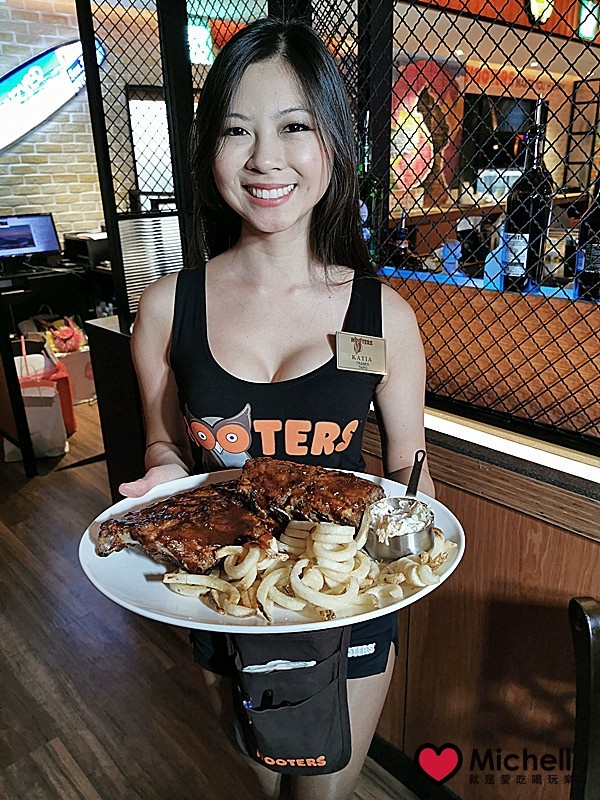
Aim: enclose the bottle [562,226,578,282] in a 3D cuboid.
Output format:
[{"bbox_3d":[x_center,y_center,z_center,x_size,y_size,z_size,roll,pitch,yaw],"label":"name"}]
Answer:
[{"bbox_3d":[1.200,-0.645,2.770,0.072,0.245,0.072,6,22,21],"label":"bottle"}]

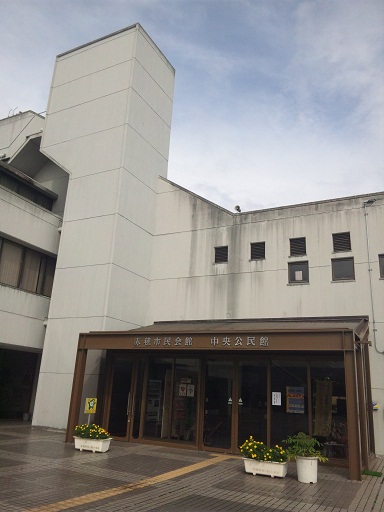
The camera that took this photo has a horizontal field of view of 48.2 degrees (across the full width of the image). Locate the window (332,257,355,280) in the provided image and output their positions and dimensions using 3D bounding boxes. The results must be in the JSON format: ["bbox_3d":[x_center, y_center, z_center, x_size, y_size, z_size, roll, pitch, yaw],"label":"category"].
[{"bbox_3d":[4.730,0.418,13.388,0.662,0.819,0.110,-6,-19,27],"label":"window"}]

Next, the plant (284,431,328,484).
[{"bbox_3d":[1.983,3.505,7.518,0.754,0.782,0.681,-6,-19,27],"label":"plant"}]

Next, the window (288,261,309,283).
[{"bbox_3d":[3.490,0.549,14.020,0.662,0.819,0.110,-6,-19,27],"label":"window"}]

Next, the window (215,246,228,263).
[{"bbox_3d":[1.077,-0.042,15.535,0.552,0.699,0.110,-6,-19,27],"label":"window"}]

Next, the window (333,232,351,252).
[{"bbox_3d":[4.778,-0.430,13.648,0.552,0.699,0.110,-6,-19,27],"label":"window"}]

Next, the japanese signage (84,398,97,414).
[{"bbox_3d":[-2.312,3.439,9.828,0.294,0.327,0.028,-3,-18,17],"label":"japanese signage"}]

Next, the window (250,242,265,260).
[{"bbox_3d":[2.310,-0.172,14.907,0.552,0.699,0.110,-6,-19,27],"label":"window"}]

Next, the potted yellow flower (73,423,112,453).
[{"bbox_3d":[-2.185,4.048,9.564,0.874,0.552,0.414,-6,-19,27],"label":"potted yellow flower"}]

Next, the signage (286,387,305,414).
[{"bbox_3d":[2.409,3.356,9.992,0.414,0.584,0.028,-6,-19,27],"label":"signage"}]

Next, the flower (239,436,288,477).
[{"bbox_3d":[1.330,3.644,7.795,0.892,0.626,0.423,-6,-19,27],"label":"flower"}]

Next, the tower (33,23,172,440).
[{"bbox_3d":[-3.868,-1.481,17.690,4.434,15.732,3.128,-6,-19,27],"label":"tower"}]

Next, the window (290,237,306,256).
[{"bbox_3d":[3.538,-0.298,14.280,0.552,0.699,0.110,-6,-19,27],"label":"window"}]

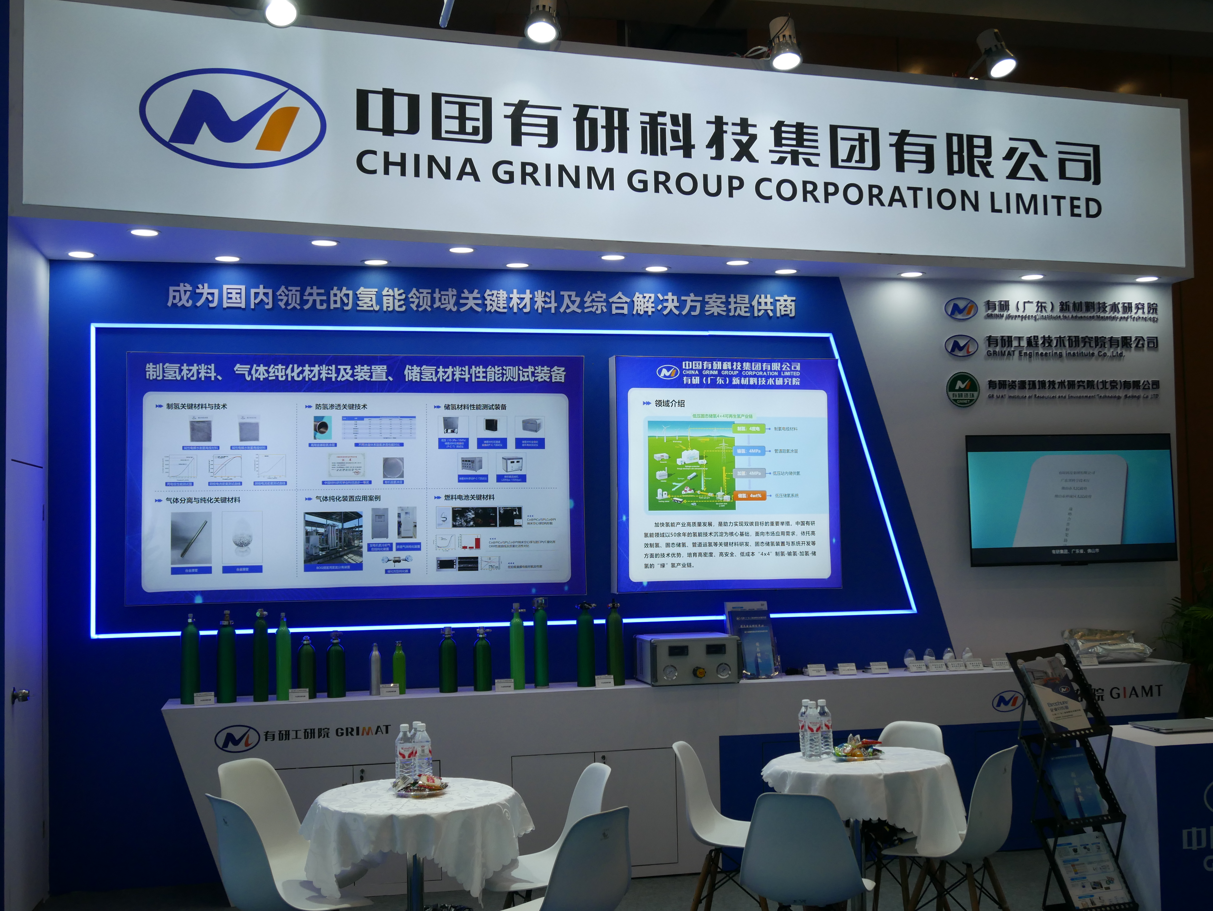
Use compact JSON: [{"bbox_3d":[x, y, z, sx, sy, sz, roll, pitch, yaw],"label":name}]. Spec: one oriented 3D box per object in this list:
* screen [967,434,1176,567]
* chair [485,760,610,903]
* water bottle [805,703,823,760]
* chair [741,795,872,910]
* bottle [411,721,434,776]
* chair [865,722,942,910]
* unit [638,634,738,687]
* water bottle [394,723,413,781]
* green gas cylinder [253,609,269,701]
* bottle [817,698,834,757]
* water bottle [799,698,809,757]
[{"bbox_3d":[2.537,0.239,7.670,1.235,0.705,0.060,0,-2,-12],"label":"screen"},{"bbox_3d":[-0.220,1.565,5.141,0.520,0.820,0.460,0,-2,-17],"label":"chair"},{"bbox_3d":[0.831,1.110,5.639,0.065,0.230,0.065,-1,-3,0],"label":"water bottle"},{"bbox_3d":[0.695,1.540,4.871,0.460,0.820,0.520,-1,-2,14],"label":"chair"},{"bbox_3d":[-0.679,1.107,5.166,0.065,0.230,0.065,-1,-3,0],"label":"bottle"},{"bbox_3d":[1.180,1.552,5.806,0.460,0.820,0.520,-3,-3,37],"label":"chair"},{"bbox_3d":[0.410,1.023,7.041,0.445,0.223,0.295,0,-2,-12],"label":"unit"},{"bbox_3d":[-0.741,1.107,5.152,0.065,0.230,0.065,-1,-3,0],"label":"water bottle"},{"bbox_3d":[-1.606,0.926,6.515,0.069,0.424,0.069,0,-2,-12],"label":"green gas cylinder"},{"bbox_3d":[0.881,1.113,5.712,0.065,0.230,0.065,-1,-3,0],"label":"bottle"},{"bbox_3d":[0.817,1.114,5.718,0.065,0.230,0.065,-1,-3,0],"label":"water bottle"}]

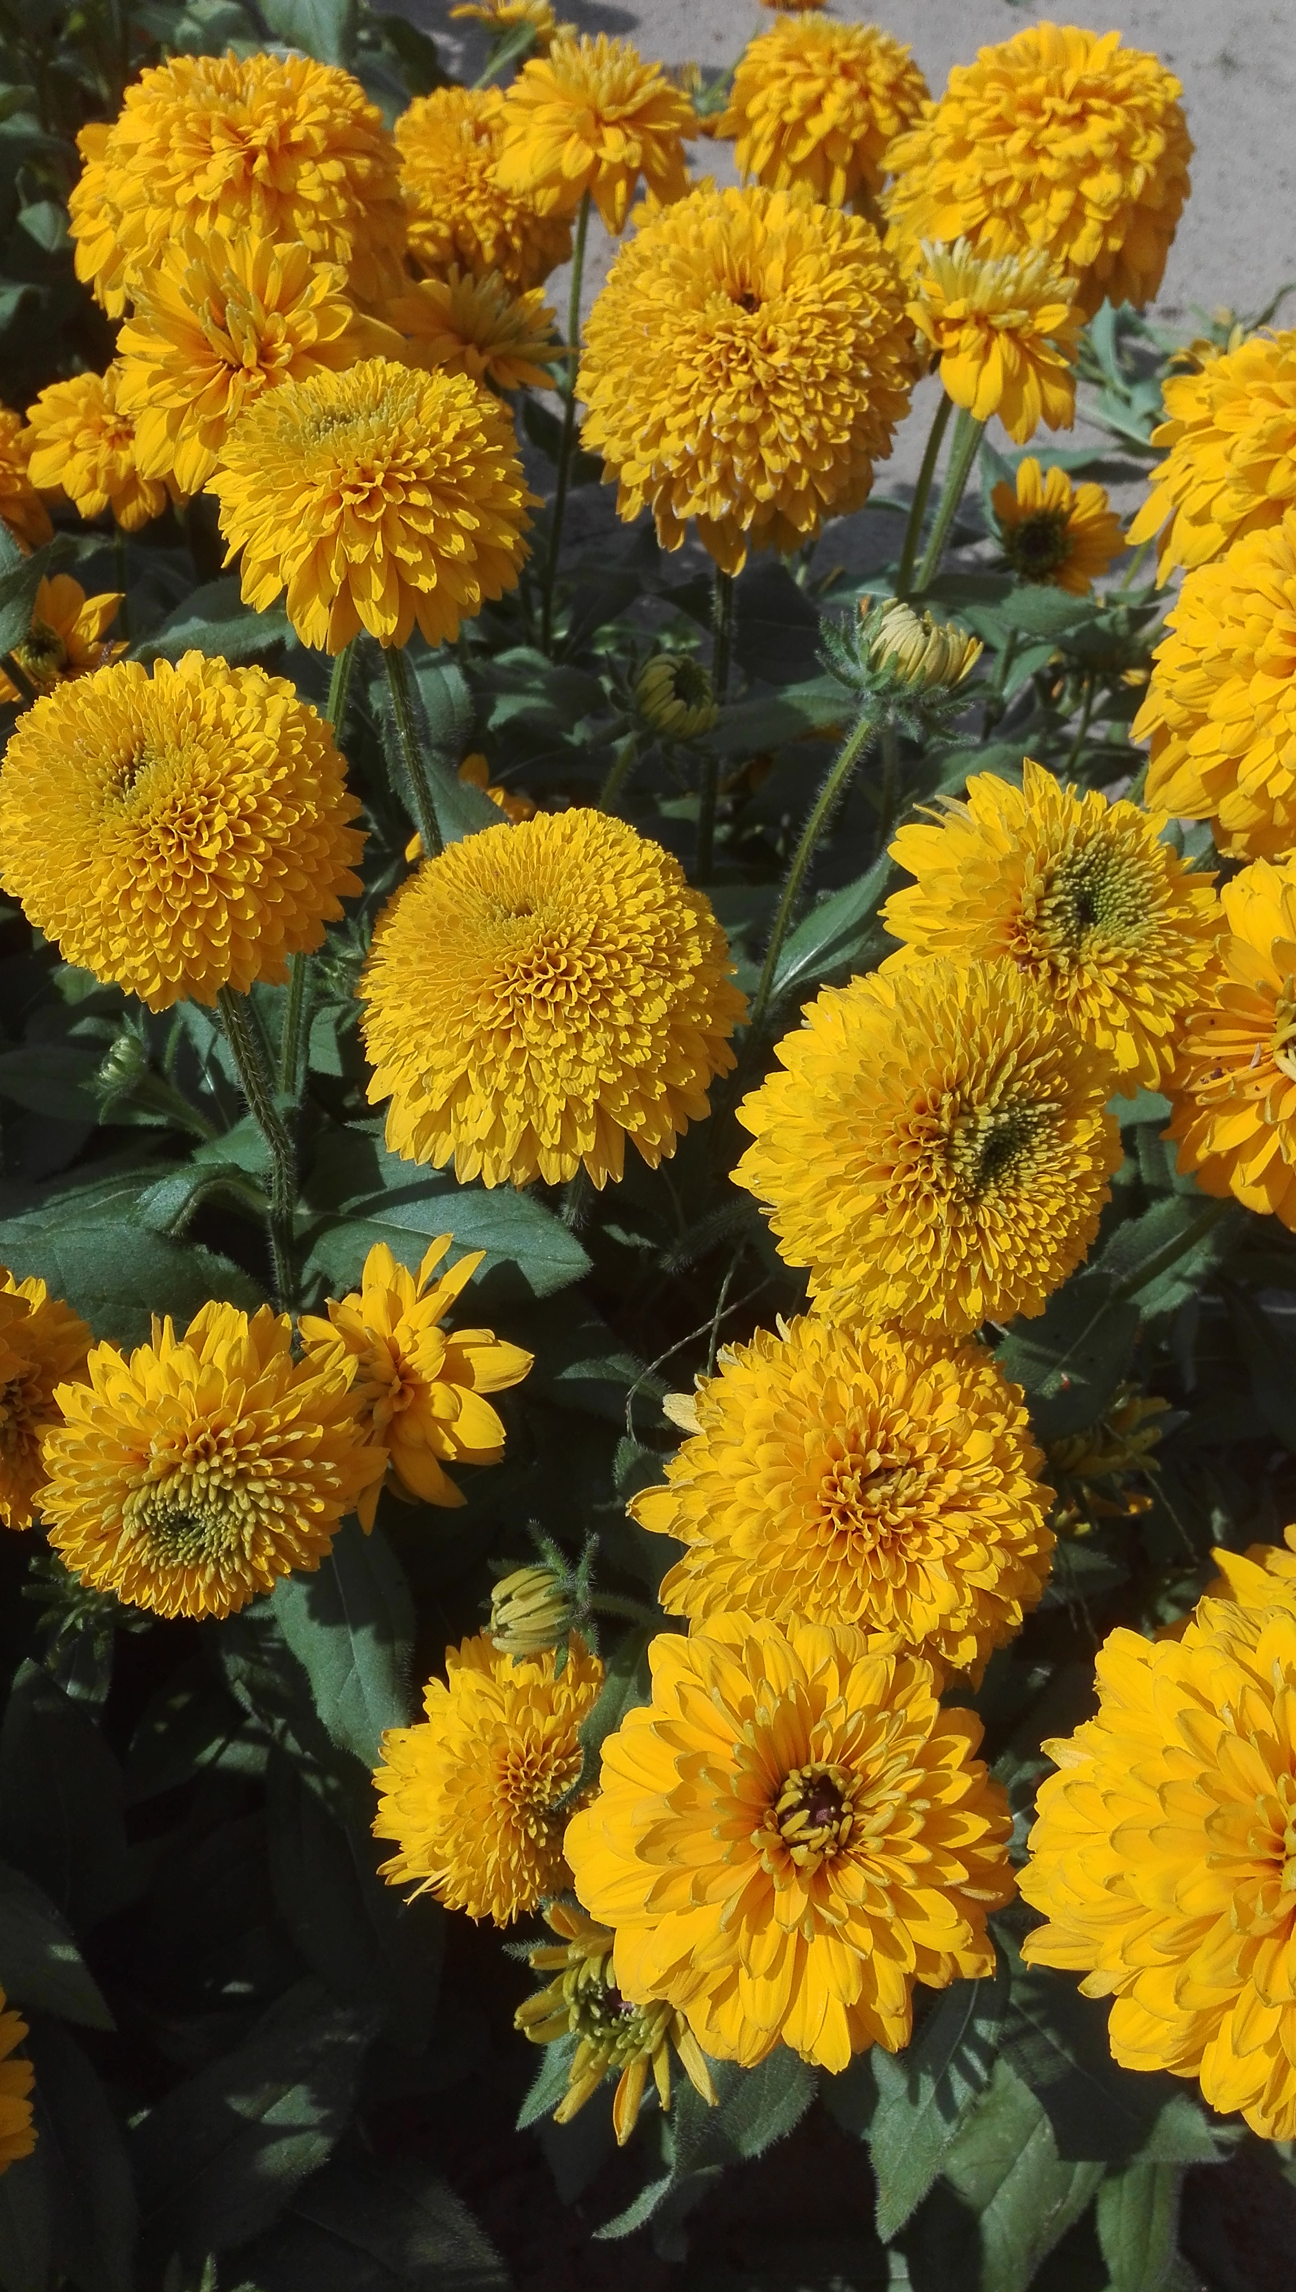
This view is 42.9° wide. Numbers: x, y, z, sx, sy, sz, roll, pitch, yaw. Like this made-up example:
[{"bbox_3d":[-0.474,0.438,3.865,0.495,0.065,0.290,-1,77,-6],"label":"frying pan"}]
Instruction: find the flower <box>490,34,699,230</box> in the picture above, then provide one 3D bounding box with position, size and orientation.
[{"bbox_3d":[-0.016,-0.312,0.510,0.062,0.045,0.060,0,56,0],"label":"flower"}]

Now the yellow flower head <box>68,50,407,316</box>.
[{"bbox_3d":[-0.120,-0.281,0.485,0.093,0.066,0.082,0,61,0],"label":"yellow flower head"}]

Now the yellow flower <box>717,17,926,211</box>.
[{"bbox_3d":[0.066,-0.390,0.628,0.080,0.056,0.080,0,65,-5],"label":"yellow flower"}]

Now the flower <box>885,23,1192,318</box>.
[{"bbox_3d":[0.113,-0.281,0.475,0.084,0.066,0.080,0,67,0],"label":"flower"}]

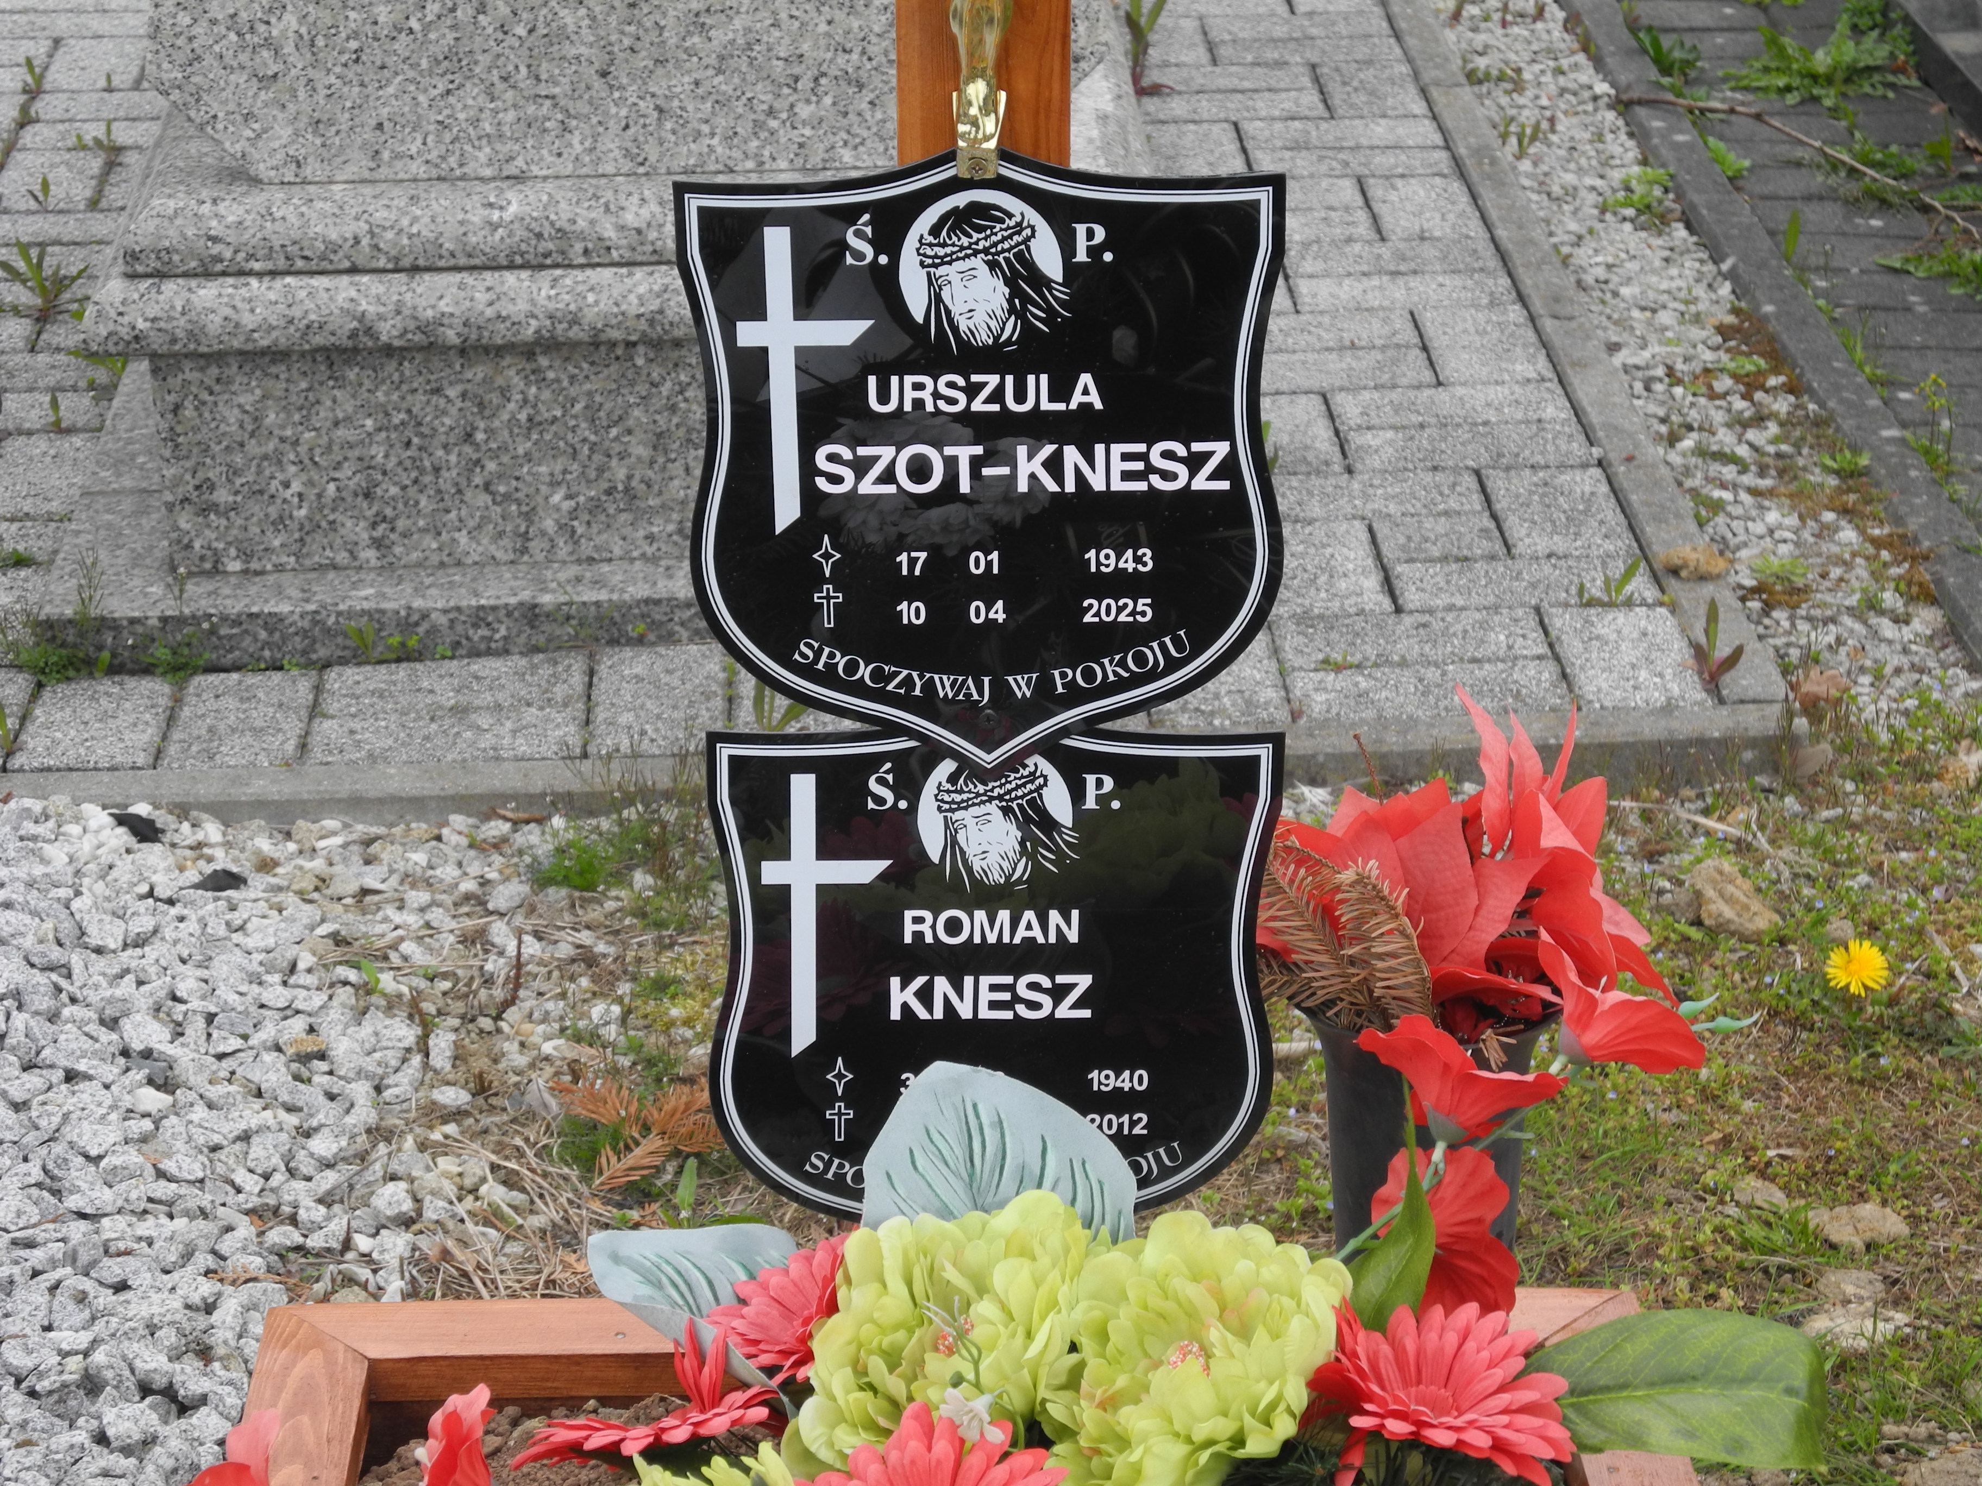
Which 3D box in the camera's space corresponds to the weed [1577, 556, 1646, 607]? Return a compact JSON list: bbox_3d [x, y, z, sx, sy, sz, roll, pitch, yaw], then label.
[{"bbox_3d":[0.465,-0.124,3.644,0.047,0.037,0.020,-1,24,0],"label":"weed"}]

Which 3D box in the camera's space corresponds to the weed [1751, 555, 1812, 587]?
[{"bbox_3d":[0.605,-0.136,3.725,0.046,0.017,0.042,-1,24,0],"label":"weed"}]

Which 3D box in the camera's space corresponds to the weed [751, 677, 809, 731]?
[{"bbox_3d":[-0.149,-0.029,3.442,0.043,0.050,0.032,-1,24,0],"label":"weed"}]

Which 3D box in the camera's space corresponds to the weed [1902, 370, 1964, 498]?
[{"bbox_3d":[0.749,-0.248,3.855,0.045,0.082,0.050,-1,24,0],"label":"weed"}]

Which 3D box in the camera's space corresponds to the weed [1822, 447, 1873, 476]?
[{"bbox_3d":[0.692,-0.232,3.928,0.040,0.017,0.038,-1,24,0],"label":"weed"}]

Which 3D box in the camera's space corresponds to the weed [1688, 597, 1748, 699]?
[{"bbox_3d":[0.519,-0.070,3.479,0.042,0.066,0.030,-1,24,0],"label":"weed"}]

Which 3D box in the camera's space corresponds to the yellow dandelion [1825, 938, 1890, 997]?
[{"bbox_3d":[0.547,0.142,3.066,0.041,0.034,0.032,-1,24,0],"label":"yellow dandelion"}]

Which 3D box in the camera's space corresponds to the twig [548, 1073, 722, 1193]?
[{"bbox_3d":[-0.215,0.232,2.942,0.110,0.033,0.105,-1,24,0],"label":"twig"}]

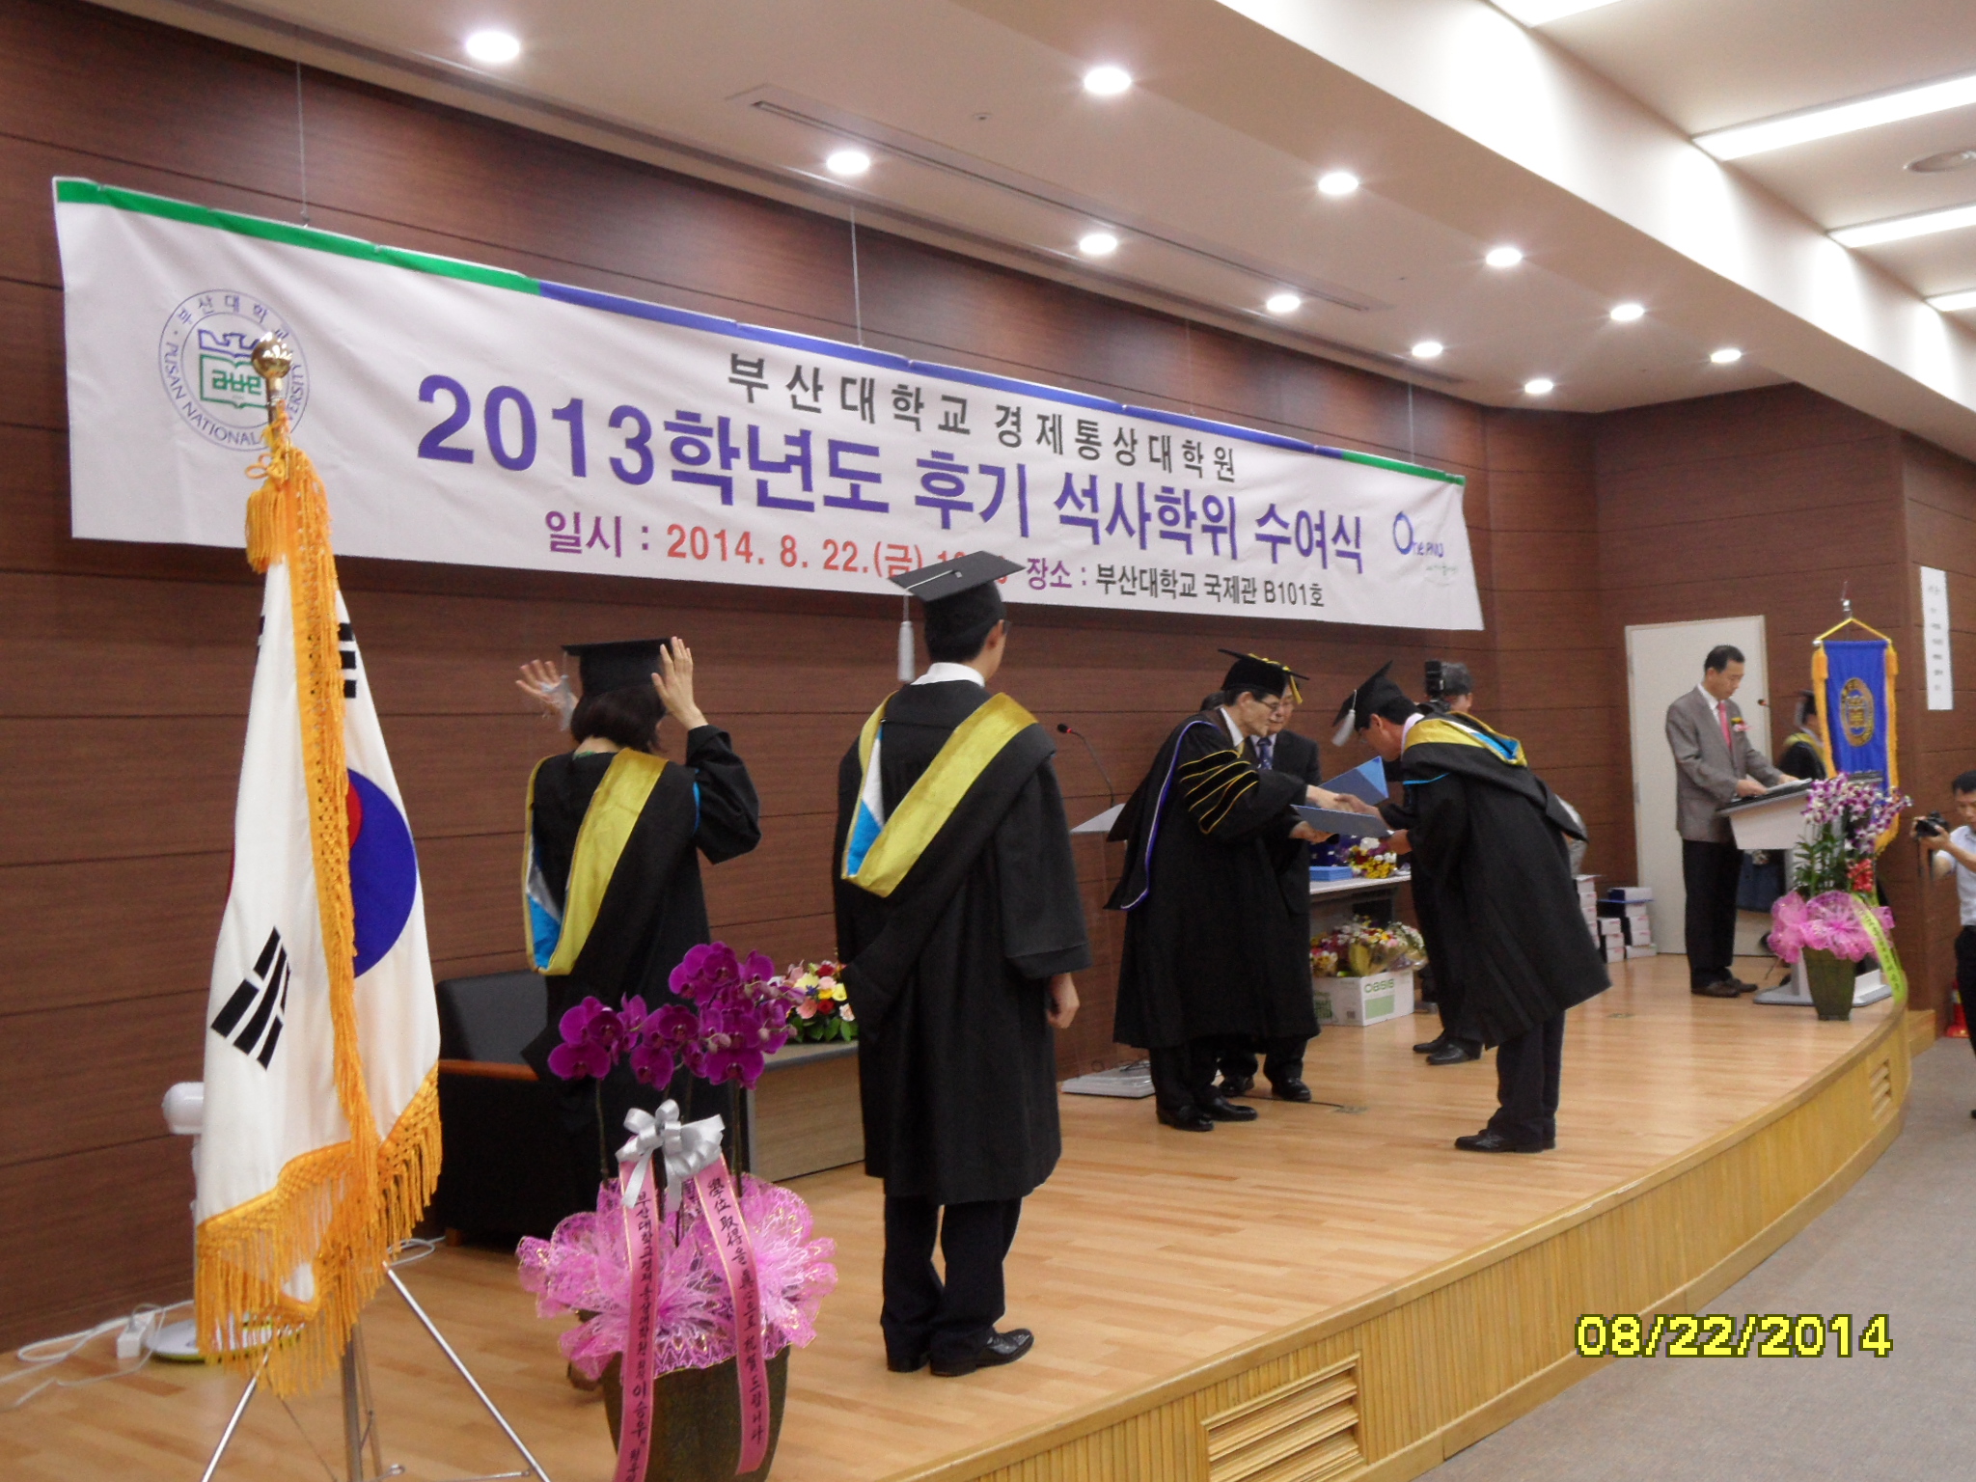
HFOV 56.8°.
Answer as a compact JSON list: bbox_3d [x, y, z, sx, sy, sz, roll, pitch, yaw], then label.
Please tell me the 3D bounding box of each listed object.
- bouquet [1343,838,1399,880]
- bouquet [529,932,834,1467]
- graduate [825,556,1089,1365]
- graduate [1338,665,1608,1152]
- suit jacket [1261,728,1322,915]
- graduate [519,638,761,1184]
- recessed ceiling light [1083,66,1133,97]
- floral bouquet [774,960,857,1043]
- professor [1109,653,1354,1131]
[{"bbox_3d":[1.830,0.566,8.750,0.280,0.220,0.330,-4,-1,37],"label":"bouquet"},{"bbox_3d":[-0.574,0.895,3.413,0.576,1.024,0.525,-3,-1,-3],"label":"bouquet"},{"bbox_3d":[-0.065,0.496,4.121,0.586,1.798,0.434,-3,-1,35],"label":"graduate"},{"bbox_3d":[1.625,0.541,6.141,0.909,1.616,0.606,-3,-1,29],"label":"graduate"},{"bbox_3d":[1.104,0.320,7.280,0.520,0.740,0.340,-3,-1,-3],"label":"suit jacket"},{"bbox_3d":[-0.771,0.581,4.030,0.600,1.640,0.470,-3,-1,33],"label":"graduate"},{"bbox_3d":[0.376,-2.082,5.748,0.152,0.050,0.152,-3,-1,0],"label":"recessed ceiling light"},{"bbox_3d":[-0.595,0.929,6.484,0.333,0.306,0.384,-3,-1,40],"label":"floral bouquet"},{"bbox_3d":[0.880,0.533,6.616,0.929,1.717,0.626,-3,-1,33],"label":"professor"}]

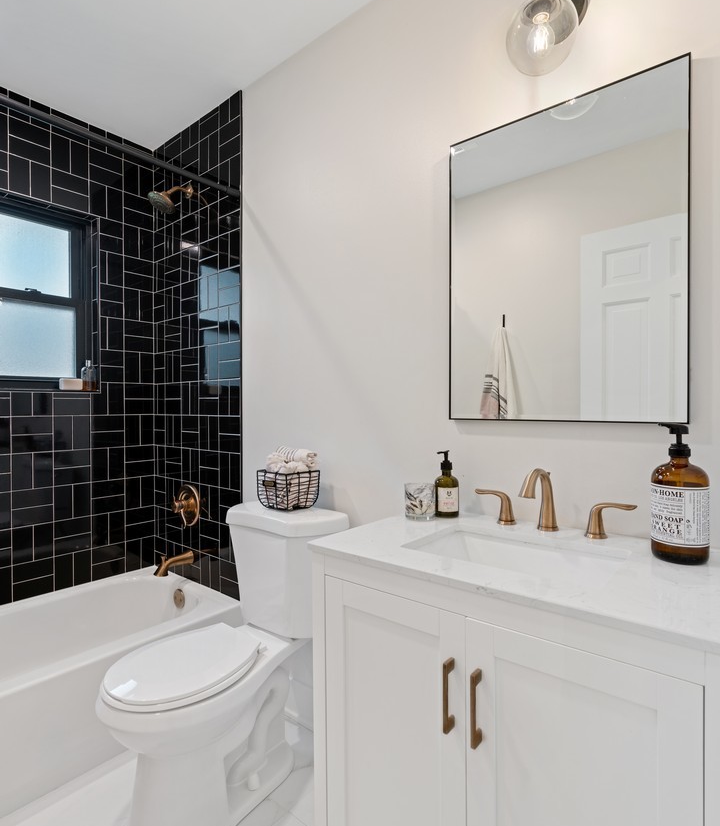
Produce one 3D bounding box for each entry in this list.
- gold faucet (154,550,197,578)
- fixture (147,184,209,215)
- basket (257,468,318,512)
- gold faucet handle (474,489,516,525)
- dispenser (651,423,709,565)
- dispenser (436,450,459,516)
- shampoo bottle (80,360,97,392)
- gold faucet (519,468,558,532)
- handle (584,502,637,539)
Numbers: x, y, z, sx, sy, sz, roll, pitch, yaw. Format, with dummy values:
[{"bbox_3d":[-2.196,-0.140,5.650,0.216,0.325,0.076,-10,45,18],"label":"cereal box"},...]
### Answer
[{"bbox_3d":[-0.829,0.677,2.160,0.063,0.094,0.176,0,1,40],"label":"gold faucet"},{"bbox_3d":[-0.848,-0.969,2.134,0.116,0.160,0.200,0,0,40],"label":"fixture"},{"bbox_3d":[-0.244,0.259,1.650,0.150,0.124,0.152,0,0,40],"label":"basket"},{"bbox_3d":[0.347,0.240,1.236,0.115,0.077,0.048,0,1,40],"label":"gold faucet handle"},{"bbox_3d":[0.610,0.149,0.915,0.095,0.257,0.093,0,0,-1],"label":"dispenser"},{"bbox_3d":[0.236,0.189,1.300,0.064,0.177,0.066,0,0,15],"label":"dispenser"},{"bbox_3d":[-1.273,-0.176,2.254,0.062,0.152,0.062,0,1,40],"label":"shampoo bottle"},{"bbox_3d":[0.410,0.202,1.097,0.049,0.152,0.180,0,0,40],"label":"gold faucet"},{"bbox_3d":[0.551,0.238,1.058,0.106,0.078,0.048,0,0,45],"label":"handle"}]

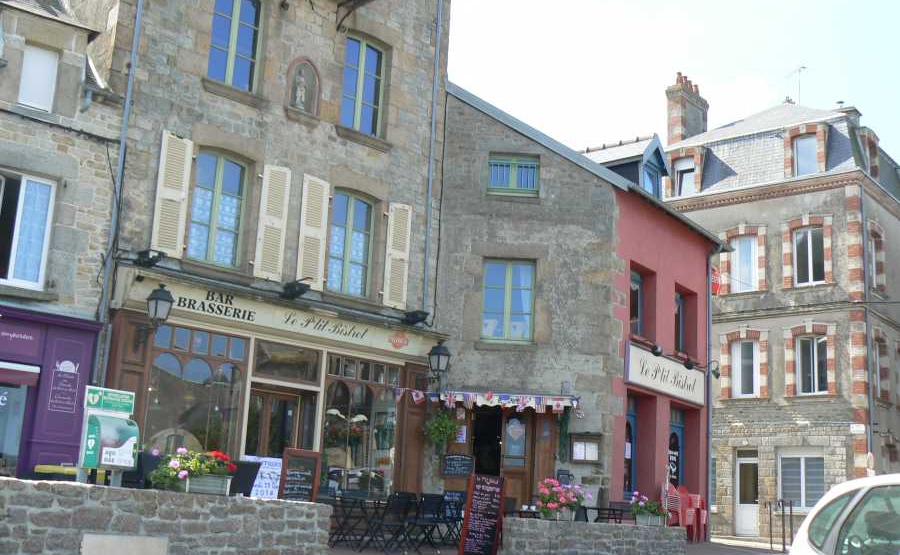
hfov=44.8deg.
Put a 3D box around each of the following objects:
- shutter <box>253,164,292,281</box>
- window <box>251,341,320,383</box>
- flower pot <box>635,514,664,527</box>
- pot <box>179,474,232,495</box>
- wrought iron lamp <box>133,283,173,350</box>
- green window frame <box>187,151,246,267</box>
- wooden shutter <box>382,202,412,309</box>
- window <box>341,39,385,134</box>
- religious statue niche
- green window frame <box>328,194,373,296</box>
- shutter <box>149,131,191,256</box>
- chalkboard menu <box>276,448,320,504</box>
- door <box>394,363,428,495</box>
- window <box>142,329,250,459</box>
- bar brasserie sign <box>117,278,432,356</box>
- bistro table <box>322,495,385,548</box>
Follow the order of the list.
[{"bbox_3d":[-2.957,-0.923,18.382,0.050,1.970,0.560,-10,-18,44],"label":"shutter"},{"bbox_3d":[-2.705,1.465,18.284,0.100,0.600,1.420,-10,-18,44],"label":"window"},{"bbox_3d":[2.789,3.421,15.453,0.240,0.170,0.370,-10,-18,44],"label":"flower pot"},{"bbox_3d":[-2.414,2.018,10.644,0.540,0.190,0.200,15,-18,-40],"label":"pot"},{"bbox_3d":[-4.389,0.584,16.001,0.720,0.950,0.340,-10,-18,44],"label":"wrought iron lamp"},{"bbox_3d":[-3.808,-1.116,17.862,0.100,1.850,1.000,-10,-18,44],"label":"green window frame"},{"bbox_3d":[-0.897,-0.365,18.795,0.500,1.840,0.050,15,-18,-40],"label":"wooden shutter"},{"bbox_3d":[-1.533,-3.327,19.003,0.870,1.680,0.120,15,-18,-40],"label":"window"},{"bbox_3d":[-2.629,-3.369,19.338,0.280,1.050,0.670,-10,-18,44],"label":"religious statue niche"},{"bbox_3d":[-1.826,-0.603,19.823,0.100,1.860,0.970,-10,-18,44],"label":"green window frame"},{"bbox_3d":[-4.067,-1.215,16.046,0.500,1.840,0.050,15,-18,-40],"label":"shutter"},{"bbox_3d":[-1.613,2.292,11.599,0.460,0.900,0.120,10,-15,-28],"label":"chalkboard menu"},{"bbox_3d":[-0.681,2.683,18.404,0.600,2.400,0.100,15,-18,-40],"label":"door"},{"bbox_3d":[-3.879,1.924,16.871,0.100,2.180,1.730,-10,-18,44],"label":"window"},{"bbox_3d":[-2.526,0.787,18.198,0.180,0.520,6.150,-10,-18,44],"label":"bar brasserie sign"},{"bbox_3d":[-1.352,3.419,15.300,0.720,0.730,0.660,15,-18,-40],"label":"bistro table"}]

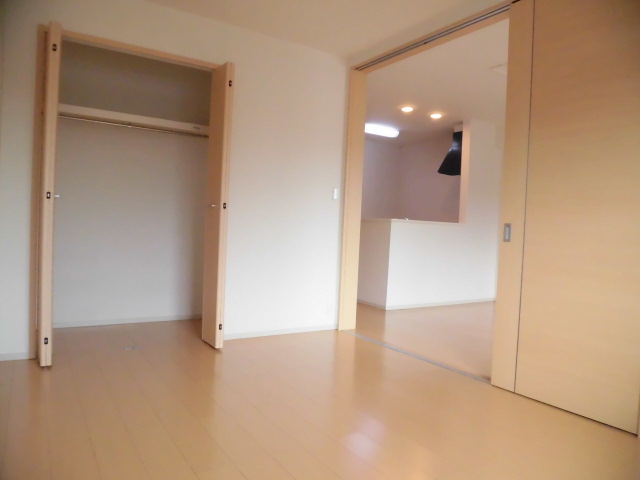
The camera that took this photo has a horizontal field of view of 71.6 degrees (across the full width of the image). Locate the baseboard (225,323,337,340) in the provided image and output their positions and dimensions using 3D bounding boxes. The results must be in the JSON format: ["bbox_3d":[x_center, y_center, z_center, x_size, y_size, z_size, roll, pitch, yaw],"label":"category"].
[{"bbox_3d":[-0.286,0.766,3.668,1.060,0.050,0.013,2,2,-33],"label":"baseboard"}]

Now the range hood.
[{"bbox_3d":[2.063,-1.233,6.185,0.580,0.590,0.530,2,2,-33],"label":"range hood"}]

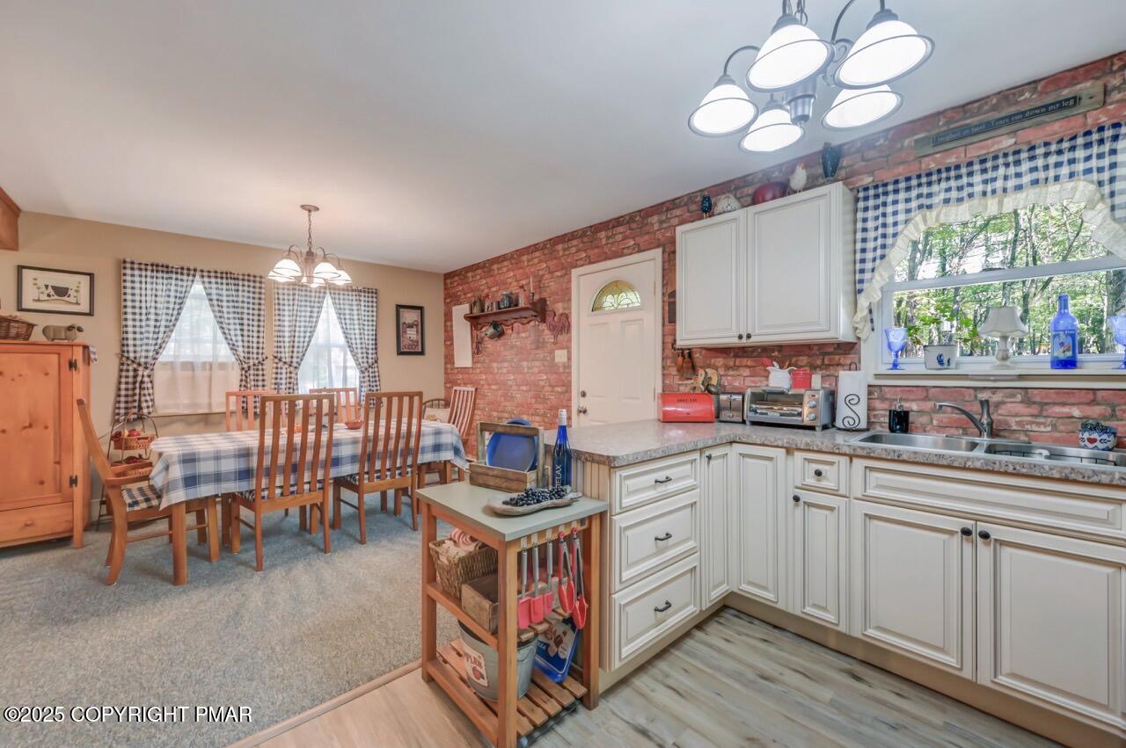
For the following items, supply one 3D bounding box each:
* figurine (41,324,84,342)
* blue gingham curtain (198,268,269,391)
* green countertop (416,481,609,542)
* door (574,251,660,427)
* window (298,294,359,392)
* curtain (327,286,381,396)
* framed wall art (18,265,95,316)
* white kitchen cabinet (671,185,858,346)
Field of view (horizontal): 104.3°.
[{"bbox_3d":[-3.551,-0.282,3.110,0.185,0.145,0.090,0,0,-43],"label":"figurine"},{"bbox_3d":[-3.143,-0.292,4.217,0.540,1.345,0.110,-1,1,-42],"label":"blue gingham curtain"},{"bbox_3d":[-0.212,0.480,1.672,0.447,0.024,0.625,-1,1,-42],"label":"green countertop"},{"bbox_3d":[0.418,0.160,3.603,0.070,2.100,0.870,0,0,-43],"label":"door"},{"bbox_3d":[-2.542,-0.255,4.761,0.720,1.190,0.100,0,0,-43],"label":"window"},{"bbox_3d":[-2.317,-0.281,4.878,0.568,1.342,0.100,-1,1,-42],"label":"curtain"},{"bbox_3d":[-4.027,-0.655,3.486,0.400,0.350,0.025,-1,1,-42],"label":"framed wall art"},{"bbox_3d":[1.152,-0.550,2.568,0.320,0.771,0.923,0,0,-43],"label":"white kitchen cabinet"}]

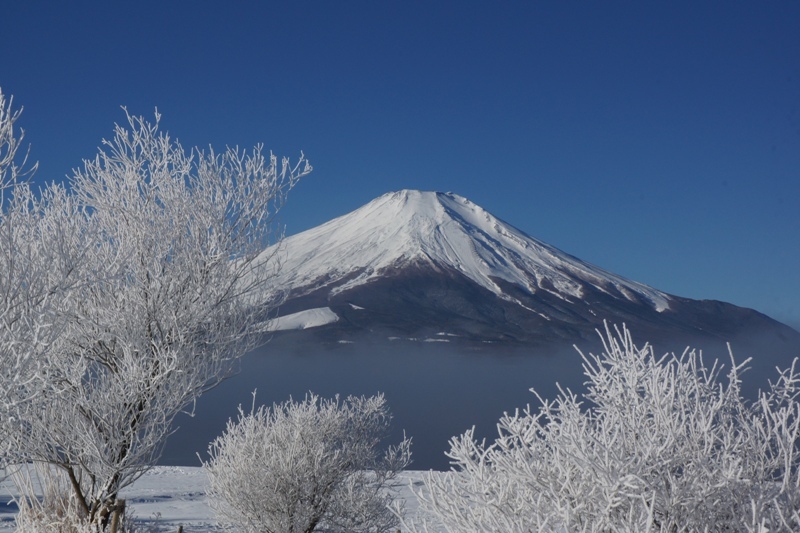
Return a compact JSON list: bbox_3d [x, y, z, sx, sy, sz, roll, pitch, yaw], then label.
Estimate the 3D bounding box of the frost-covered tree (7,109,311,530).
[{"bbox_3d":[-2.900,0.580,13.900,3.650,5.000,3.400,0,-6,0],"label":"frost-covered tree"}]

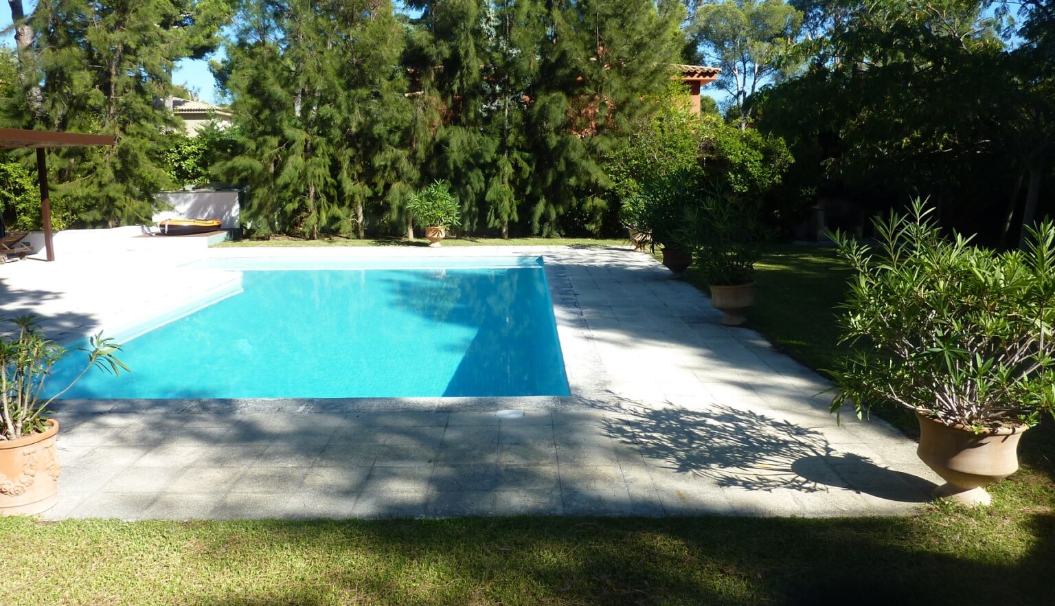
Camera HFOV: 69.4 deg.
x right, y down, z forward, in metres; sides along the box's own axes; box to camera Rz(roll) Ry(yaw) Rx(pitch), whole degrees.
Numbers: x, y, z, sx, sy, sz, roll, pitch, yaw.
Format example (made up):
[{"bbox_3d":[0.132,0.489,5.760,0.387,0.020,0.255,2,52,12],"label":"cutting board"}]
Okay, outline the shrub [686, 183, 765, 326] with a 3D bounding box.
[{"bbox_3d":[2.347,-0.584,9.019,0.909,1.651,0.882,0,10,-1],"label":"shrub"}]

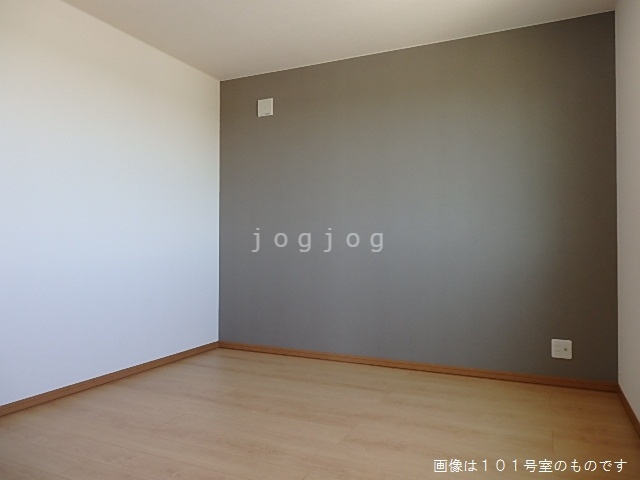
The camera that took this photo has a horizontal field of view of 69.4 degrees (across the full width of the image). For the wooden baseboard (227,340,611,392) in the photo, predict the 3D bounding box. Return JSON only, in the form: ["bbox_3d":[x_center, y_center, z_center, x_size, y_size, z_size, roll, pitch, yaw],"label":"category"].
[{"bbox_3d":[0.470,0.927,3.523,3.061,0.058,0.012,0,-1,25],"label":"wooden baseboard"}]

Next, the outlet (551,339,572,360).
[{"bbox_3d":[1.575,0.709,3.011,0.117,0.121,0.010,0,-1,25],"label":"outlet"}]

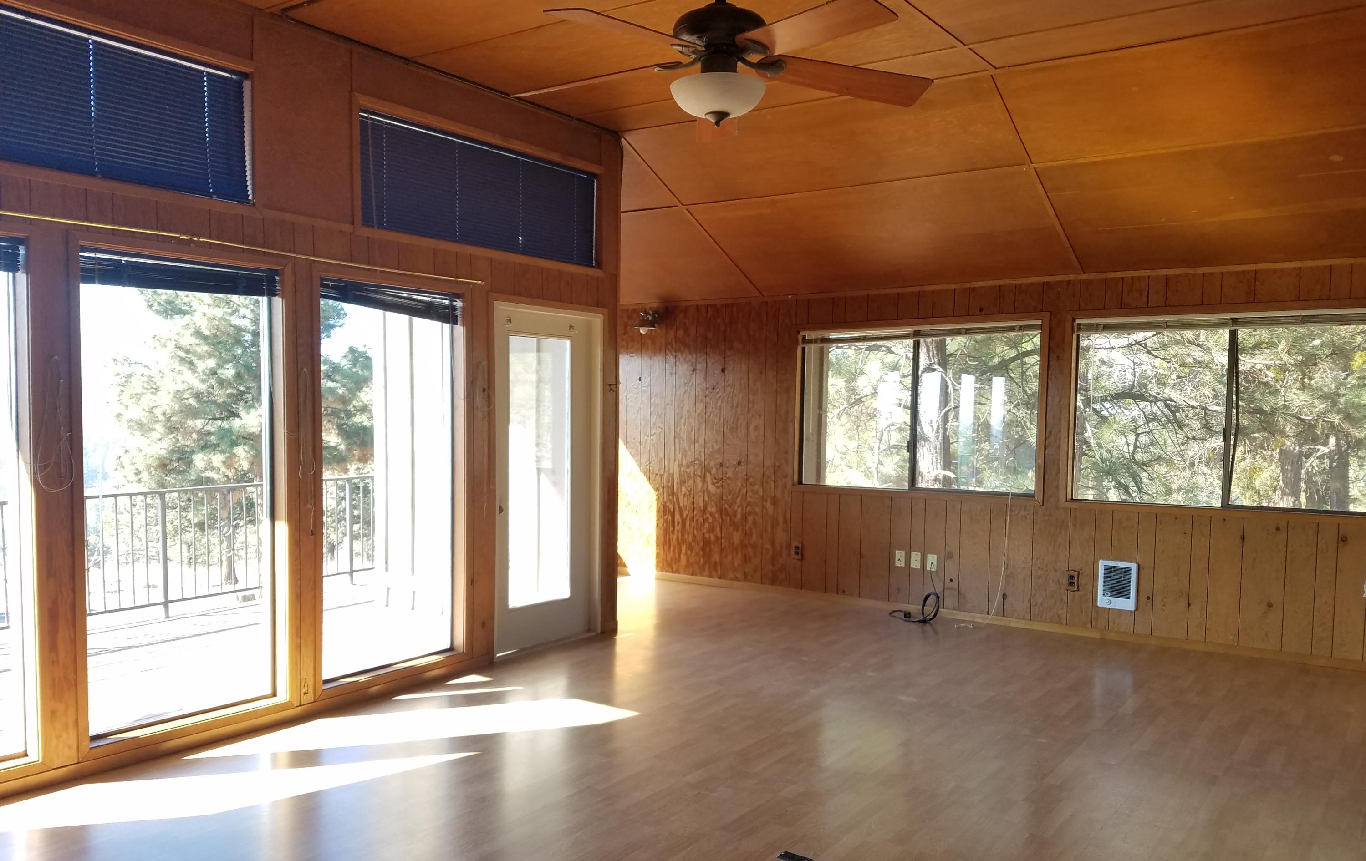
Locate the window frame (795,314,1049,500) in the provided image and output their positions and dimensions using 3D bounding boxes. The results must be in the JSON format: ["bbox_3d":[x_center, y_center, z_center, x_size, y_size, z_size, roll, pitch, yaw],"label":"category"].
[{"bbox_3d":[1.670,-0.156,7.468,1.920,1.310,0.100,1,2,34],"label":"window frame"}]

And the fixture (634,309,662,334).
[{"bbox_3d":[-0.306,-0.931,8.619,0.180,0.210,0.220,1,2,34],"label":"fixture"}]

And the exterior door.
[{"bbox_3d":[-0.853,0.302,6.375,0.070,2.050,0.940,1,2,34],"label":"exterior door"}]

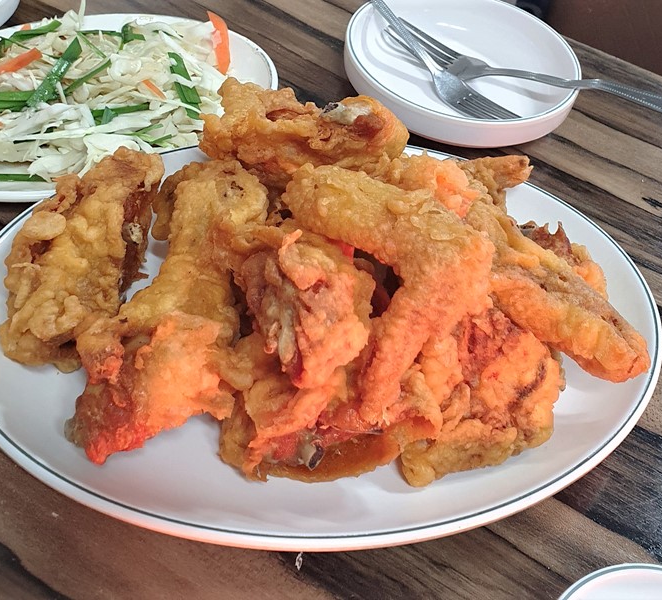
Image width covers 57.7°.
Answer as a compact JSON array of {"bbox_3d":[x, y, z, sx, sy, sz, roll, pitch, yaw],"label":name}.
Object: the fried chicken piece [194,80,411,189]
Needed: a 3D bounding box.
[{"bbox_3d":[-0.012,-0.073,0.272,0.092,0.044,0.047,7,54,0],"label":"fried chicken piece"}]

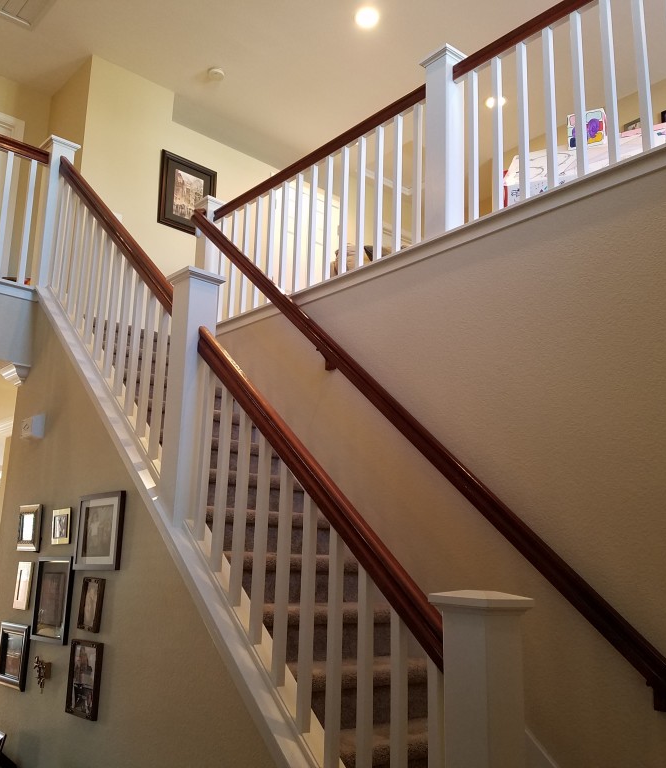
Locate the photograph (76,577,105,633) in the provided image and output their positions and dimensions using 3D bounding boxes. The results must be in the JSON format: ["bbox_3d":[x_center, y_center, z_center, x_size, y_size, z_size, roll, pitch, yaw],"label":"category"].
[{"bbox_3d":[-0.995,0.909,3.175,0.026,0.208,0.154,13,-17,-40],"label":"photograph"}]

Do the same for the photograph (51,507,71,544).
[{"bbox_3d":[-1.250,0.659,3.552,0.015,0.158,0.195,13,-17,-40],"label":"photograph"}]

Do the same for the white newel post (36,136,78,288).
[{"bbox_3d":[-1.660,-0.979,4.564,0.172,0.955,0.172,13,-17,-40],"label":"white newel post"}]

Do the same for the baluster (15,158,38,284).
[{"bbox_3d":[-1.773,-0.939,4.454,0.032,0.759,0.032,13,-17,-40],"label":"baluster"}]

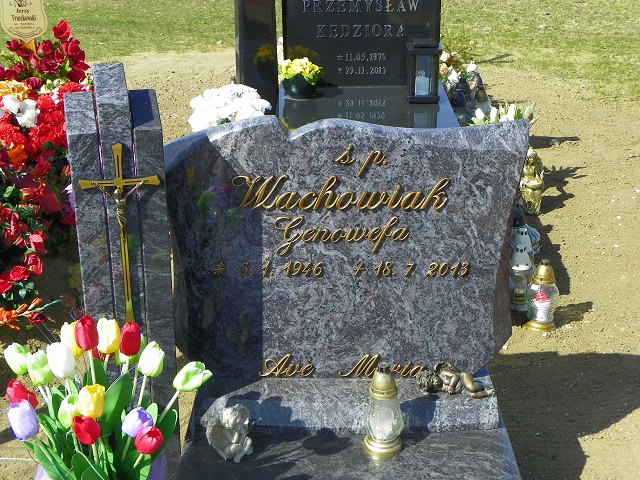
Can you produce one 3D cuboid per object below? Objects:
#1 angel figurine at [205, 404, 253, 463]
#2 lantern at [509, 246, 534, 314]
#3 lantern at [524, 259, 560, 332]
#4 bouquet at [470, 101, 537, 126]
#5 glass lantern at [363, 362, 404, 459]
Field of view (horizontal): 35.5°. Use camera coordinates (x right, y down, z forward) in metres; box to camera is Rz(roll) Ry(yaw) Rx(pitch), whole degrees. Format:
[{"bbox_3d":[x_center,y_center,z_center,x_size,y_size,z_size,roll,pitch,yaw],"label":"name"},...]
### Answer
[{"bbox_3d":[-0.191,0.394,2.099,0.095,0.106,0.078,-8,25,-16],"label":"angel figurine"},{"bbox_3d":[0.677,0.125,3.333,0.090,0.226,0.090,-1,24,0],"label":"lantern"},{"bbox_3d":[0.718,0.172,3.223,0.110,0.230,0.110,-1,24,0],"label":"lantern"},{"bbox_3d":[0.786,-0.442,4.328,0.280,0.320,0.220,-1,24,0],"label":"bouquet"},{"bbox_3d":[0.134,0.346,2.079,0.084,0.205,0.084,-1,24,0],"label":"glass lantern"}]

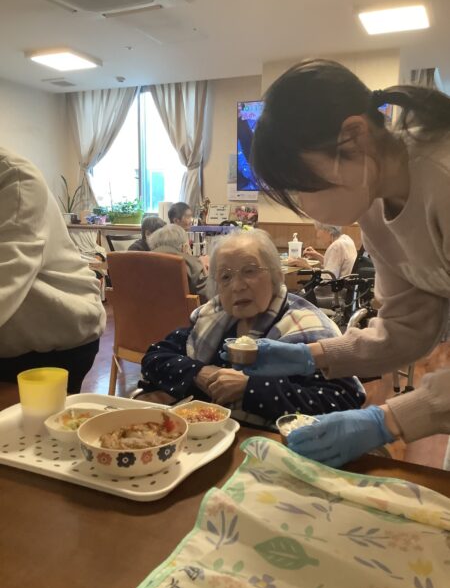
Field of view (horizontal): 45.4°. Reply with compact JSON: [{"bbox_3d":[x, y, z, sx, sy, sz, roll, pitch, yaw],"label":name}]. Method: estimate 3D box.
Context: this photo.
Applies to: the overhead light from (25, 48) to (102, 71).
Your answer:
[{"bbox_3d":[-1.552,-2.279,5.215,0.540,0.070,0.540,4,10,23],"label":"overhead light"}]

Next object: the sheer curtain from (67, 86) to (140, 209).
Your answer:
[{"bbox_3d":[-1.445,-1.644,6.316,1.044,1.451,0.140,5,9,23],"label":"sheer curtain"}]

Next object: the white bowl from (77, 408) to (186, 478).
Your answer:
[{"bbox_3d":[-0.129,0.214,0.765,0.152,0.050,0.152,1,8,0],"label":"white bowl"}]

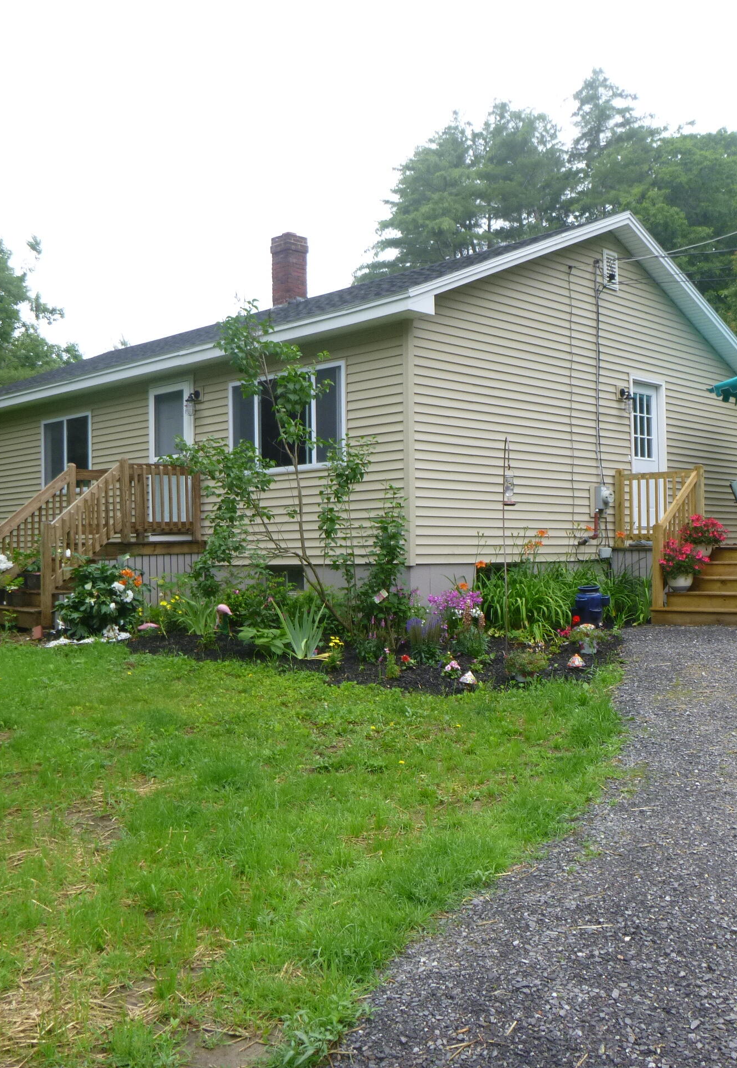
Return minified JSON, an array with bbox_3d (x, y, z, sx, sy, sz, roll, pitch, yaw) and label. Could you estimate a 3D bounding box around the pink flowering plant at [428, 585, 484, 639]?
[{"bbox_3d":[0.877,0.799,10.400,0.570,0.560,0.500,-1,-1,5],"label":"pink flowering plant"}]

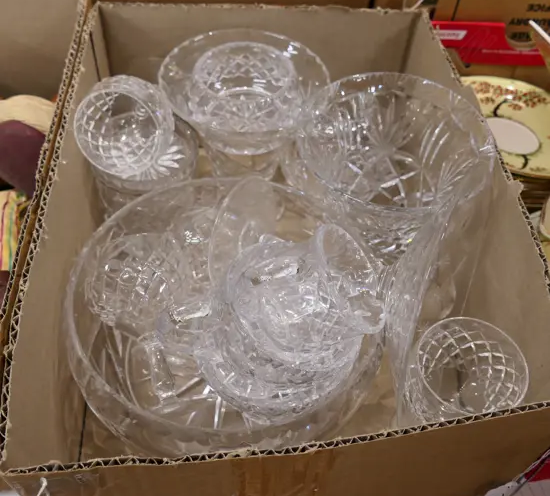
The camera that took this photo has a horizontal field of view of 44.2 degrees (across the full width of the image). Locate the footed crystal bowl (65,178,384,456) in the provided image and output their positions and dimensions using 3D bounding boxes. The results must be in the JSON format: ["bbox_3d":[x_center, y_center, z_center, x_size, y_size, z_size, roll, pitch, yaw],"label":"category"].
[{"bbox_3d":[-0.035,0.065,0.521,0.219,0.122,0.219,0,51,-4],"label":"footed crystal bowl"}]

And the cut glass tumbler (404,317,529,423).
[{"bbox_3d":[0.134,0.100,0.490,0.078,0.066,0.078,2,52,-3],"label":"cut glass tumbler"}]

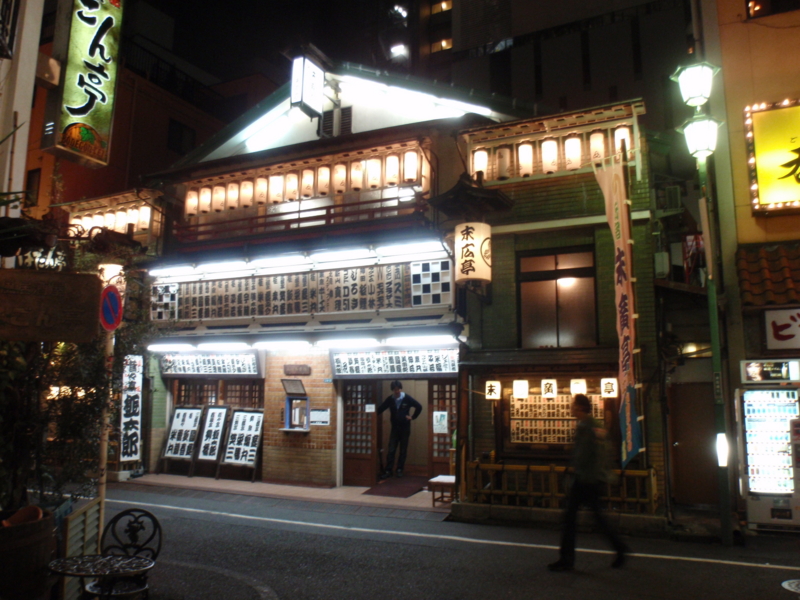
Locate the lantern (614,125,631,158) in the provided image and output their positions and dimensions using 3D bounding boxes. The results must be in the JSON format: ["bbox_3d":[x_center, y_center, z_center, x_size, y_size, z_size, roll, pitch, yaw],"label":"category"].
[{"bbox_3d":[3.152,-2.202,9.158,0.215,0.500,0.215,-4,-8,25],"label":"lantern"}]

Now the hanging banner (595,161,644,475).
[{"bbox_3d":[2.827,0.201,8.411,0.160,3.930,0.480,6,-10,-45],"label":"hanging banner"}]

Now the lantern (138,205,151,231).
[{"bbox_3d":[-5.159,-1.670,13.098,0.243,0.516,0.243,-4,-9,25],"label":"lantern"}]

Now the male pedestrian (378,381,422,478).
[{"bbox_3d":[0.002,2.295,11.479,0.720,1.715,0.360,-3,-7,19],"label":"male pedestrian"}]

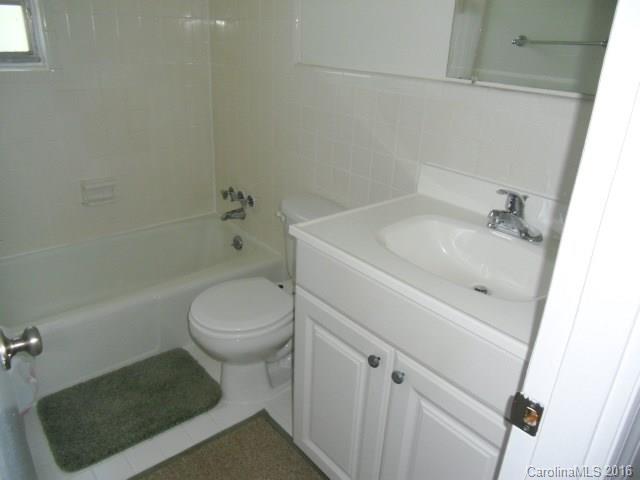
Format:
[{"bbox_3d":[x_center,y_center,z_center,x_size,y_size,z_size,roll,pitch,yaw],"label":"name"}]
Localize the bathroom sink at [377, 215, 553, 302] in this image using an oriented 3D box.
[{"bbox_3d":[0.387,0.092,1.319,0.352,0.140,0.520,-16,29,-36],"label":"bathroom sink"}]

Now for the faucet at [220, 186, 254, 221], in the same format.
[{"bbox_3d":[-0.483,-0.174,2.708,0.137,0.149,0.260,-16,29,-36],"label":"faucet"}]

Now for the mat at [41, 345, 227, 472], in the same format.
[{"bbox_3d":[-0.743,0.626,1.974,0.616,0.020,0.457,-16,29,-36],"label":"mat"}]

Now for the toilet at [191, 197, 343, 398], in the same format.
[{"bbox_3d":[-0.166,0.269,1.971,0.665,0.719,0.440,-16,29,-36],"label":"toilet"}]

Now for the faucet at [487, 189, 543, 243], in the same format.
[{"bbox_3d":[0.515,-0.070,1.345,0.188,0.145,0.155,-16,29,-36],"label":"faucet"}]

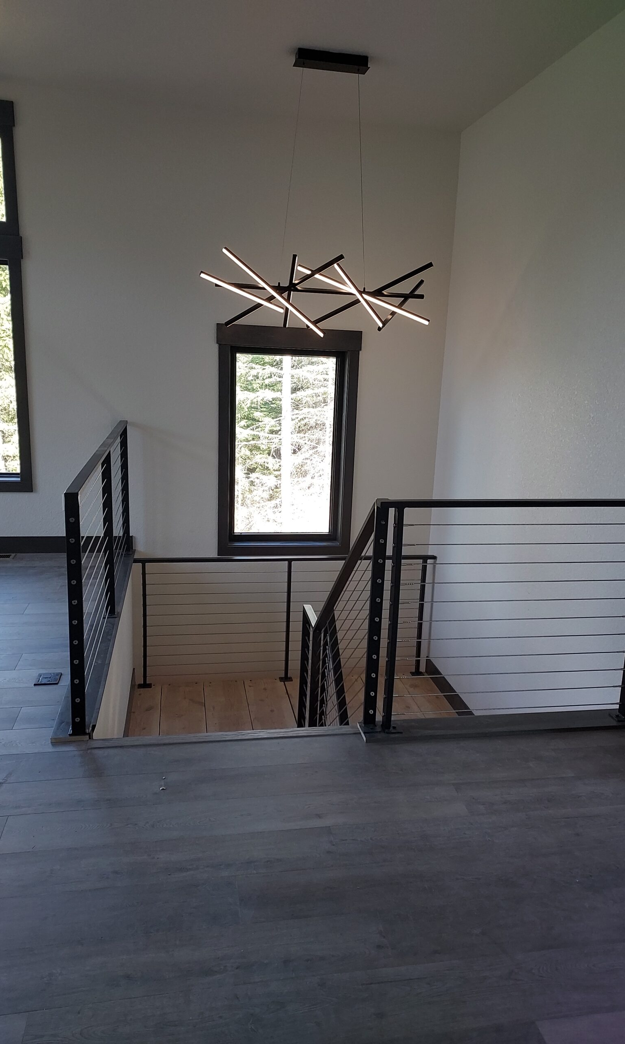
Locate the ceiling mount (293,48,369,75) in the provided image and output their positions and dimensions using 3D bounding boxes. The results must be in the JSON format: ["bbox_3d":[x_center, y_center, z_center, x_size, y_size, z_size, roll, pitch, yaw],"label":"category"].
[{"bbox_3d":[0.106,-2.508,3.944,0.409,0.052,0.110,0,13,-11],"label":"ceiling mount"}]

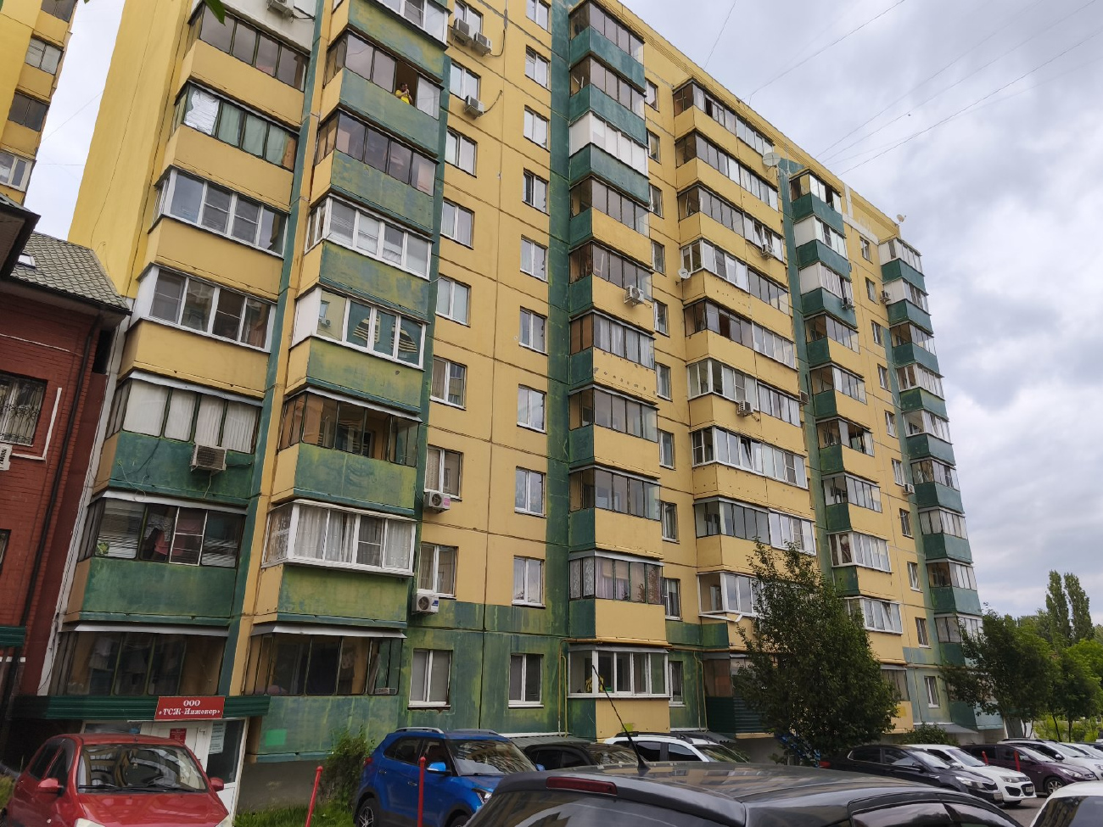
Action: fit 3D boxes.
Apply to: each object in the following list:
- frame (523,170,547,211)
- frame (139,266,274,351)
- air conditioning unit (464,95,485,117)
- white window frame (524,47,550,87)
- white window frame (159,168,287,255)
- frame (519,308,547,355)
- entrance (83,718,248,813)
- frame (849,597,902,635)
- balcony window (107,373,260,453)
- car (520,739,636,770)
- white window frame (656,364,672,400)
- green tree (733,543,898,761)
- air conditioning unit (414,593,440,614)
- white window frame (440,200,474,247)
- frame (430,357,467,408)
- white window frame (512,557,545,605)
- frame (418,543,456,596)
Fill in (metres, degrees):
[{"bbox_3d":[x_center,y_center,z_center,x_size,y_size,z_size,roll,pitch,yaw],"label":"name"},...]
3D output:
[{"bbox_3d":[-0.611,-7.993,26.586,1.180,1.400,0.150,17,-26,-37],"label":"frame"},{"bbox_3d":[-8.694,-2.448,18.605,3.050,1.430,0.840,17,-26,-38],"label":"frame"},{"bbox_3d":[-2.662,-10.508,25.132,0.720,0.490,0.300,17,-26,-37],"label":"air conditioning unit"},{"bbox_3d":[-0.522,-13.461,28.671,1.270,1.450,0.150,17,-26,-38],"label":"white window frame"},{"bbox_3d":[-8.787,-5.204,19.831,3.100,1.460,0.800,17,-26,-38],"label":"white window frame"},{"bbox_3d":[-0.612,-2.764,24.824,1.250,1.450,0.150,17,-26,-38],"label":"frame"},{"bbox_3d":[-7.555,6.965,14.130,2.970,1.980,0.450,17,-26,-38],"label":"entrance"},{"bbox_3d":[14.663,9.336,33.579,3.500,1.400,1.150,17,-26,-38],"label":"frame"},{"bbox_3d":[-8.063,0.224,16.244,2.760,1.180,1.220,16,-24,-39],"label":"balcony window"},{"bbox_3d":[0.537,6.668,13.031,1.750,1.470,4.350,17,-26,-38],"label":"car"},{"bbox_3d":[4.277,-1.303,28.907,1.220,1.410,0.160,17,-26,-38],"label":"white window frame"},{"bbox_3d":[8.614,8.038,24.116,4.800,7.400,4.700,17,-26,-37],"label":"green tree"},{"bbox_3d":[-3.374,5.090,19.593,0.700,0.460,0.280,16,-24,-39],"label":"air conditioning unit"},{"bbox_3d":[-3.060,-6.197,23.948,1.220,1.410,0.160,17,-26,-38],"label":"white window frame"},{"bbox_3d":[-3.119,-0.907,22.246,1.230,1.380,0.130,16,-24,-39],"label":"frame"},{"bbox_3d":[-0.732,5.018,21.799,1.200,1.370,0.150,17,-26,-37],"label":"white window frame"},{"bbox_3d":[-3.123,4.314,20.139,1.220,1.410,0.160,17,-26,-38],"label":"frame"}]

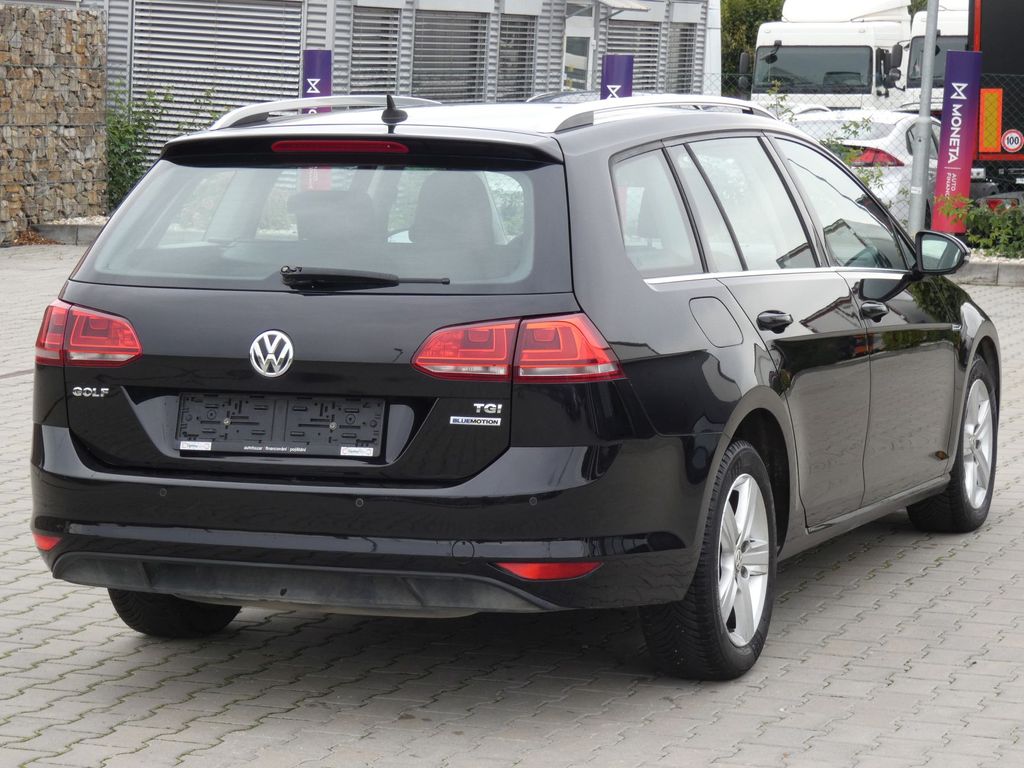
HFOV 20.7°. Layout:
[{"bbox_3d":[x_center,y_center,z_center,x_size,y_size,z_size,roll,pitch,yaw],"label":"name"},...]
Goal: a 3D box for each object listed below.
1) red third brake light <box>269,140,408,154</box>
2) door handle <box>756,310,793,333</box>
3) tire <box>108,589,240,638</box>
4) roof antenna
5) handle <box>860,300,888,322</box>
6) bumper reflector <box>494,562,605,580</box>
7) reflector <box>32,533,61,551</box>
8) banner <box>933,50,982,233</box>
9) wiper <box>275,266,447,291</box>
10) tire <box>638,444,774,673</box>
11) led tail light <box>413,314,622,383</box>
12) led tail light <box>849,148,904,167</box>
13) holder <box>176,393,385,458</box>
[{"bbox_3d":[-0.421,-0.578,6.874,0.375,0.032,0.035,2,6,22],"label":"red third brake light"},{"bbox_3d":[0.677,-0.158,7.235,0.048,0.047,0.215,2,6,22],"label":"door handle"},{"bbox_3d":[-0.904,0.380,7.770,0.210,0.625,0.630,2,6,22],"label":"tire"},{"bbox_3d":[-0.296,-0.705,7.171,0.055,0.065,0.115,2,6,22],"label":"roof antenna"},{"bbox_3d":[1.065,-0.210,8.223,0.050,0.058,0.215,2,6,22],"label":"handle"},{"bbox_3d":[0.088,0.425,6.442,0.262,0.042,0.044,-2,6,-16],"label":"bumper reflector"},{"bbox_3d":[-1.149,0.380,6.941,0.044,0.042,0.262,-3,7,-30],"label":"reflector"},{"bbox_3d":[3.689,-2.011,23.300,0.300,1.500,0.100,5,6,14],"label":"banner"},{"bbox_3d":[-0.348,-0.239,6.512,0.430,0.060,0.070,2,6,18],"label":"wiper"},{"bbox_3d":[0.507,0.446,7.234,0.212,0.630,0.630,2,6,22],"label":"tire"},{"bbox_3d":[0.014,-0.085,6.447,0.460,0.172,0.200,1,6,12],"label":"led tail light"},{"bbox_3d":[3.984,-2.482,30.800,0.480,0.200,0.300,4,6,27],"label":"led tail light"},{"bbox_3d":[-0.546,0.097,6.588,0.535,0.142,0.030,2,6,22],"label":"holder"}]

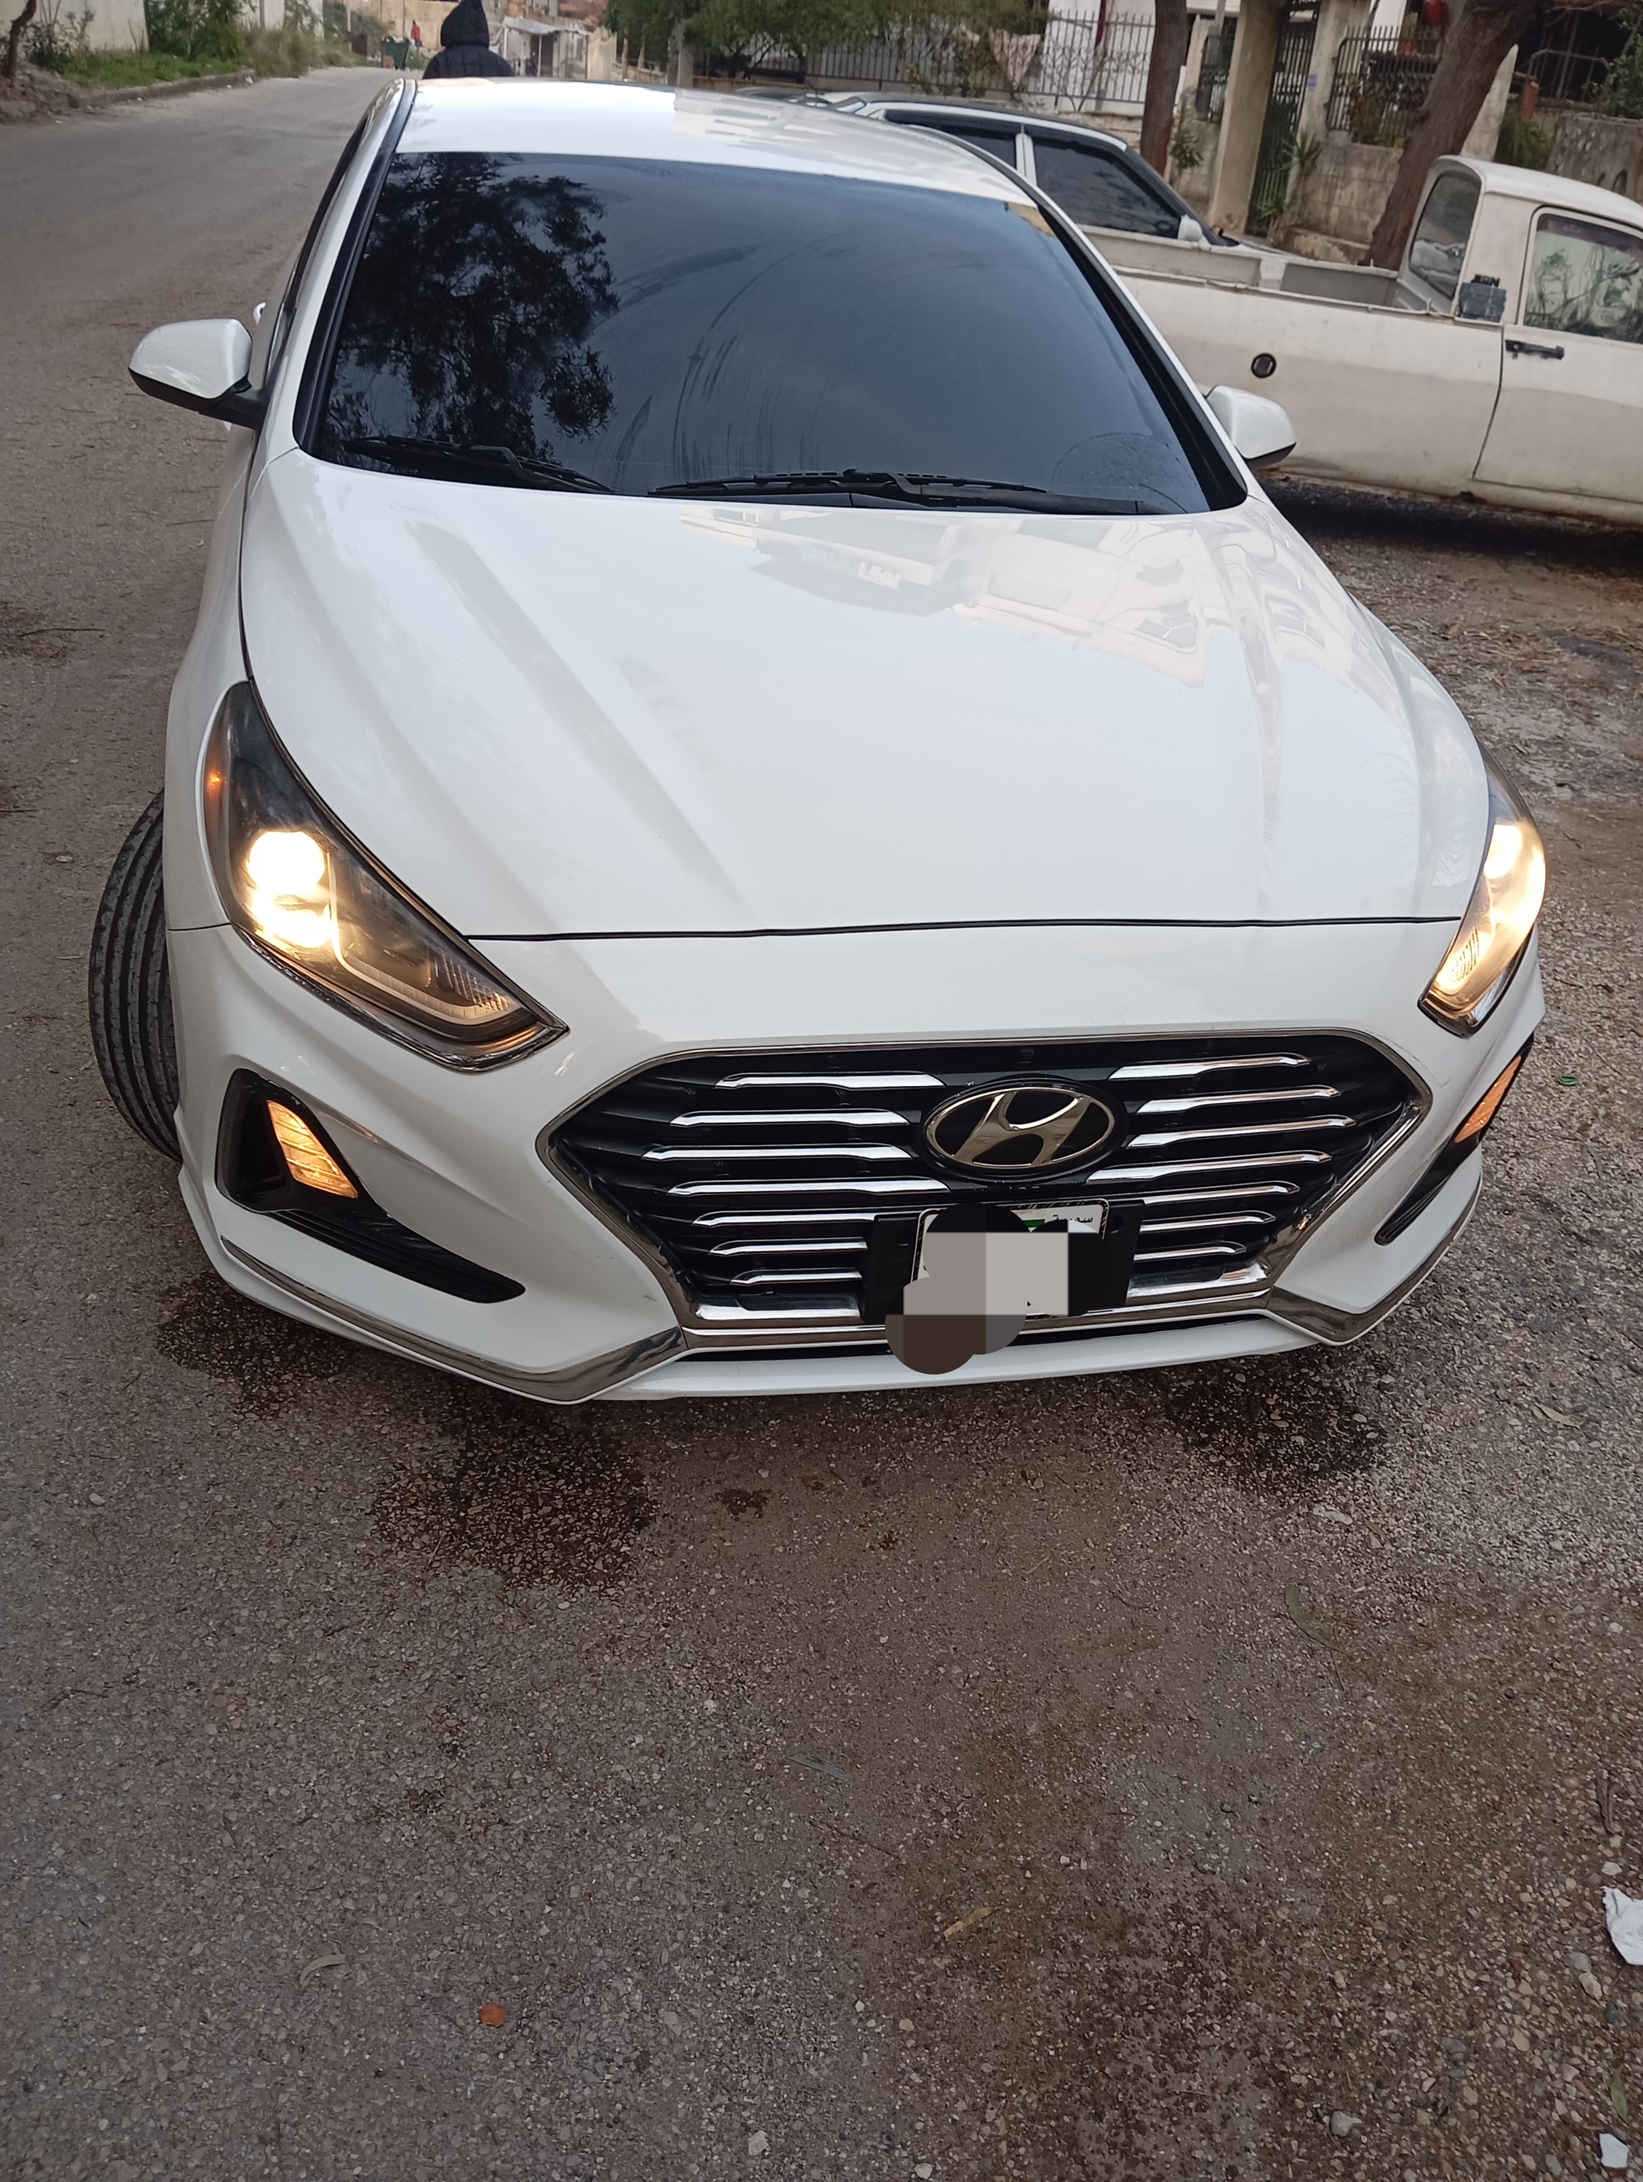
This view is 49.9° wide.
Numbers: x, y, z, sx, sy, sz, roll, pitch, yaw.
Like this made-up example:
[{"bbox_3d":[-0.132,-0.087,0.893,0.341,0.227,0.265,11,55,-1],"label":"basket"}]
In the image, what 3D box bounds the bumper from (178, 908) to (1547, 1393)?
[{"bbox_3d":[0.158,0.022,2.155,1.830,0.570,0.520,-2,32,-14],"label":"bumper"}]

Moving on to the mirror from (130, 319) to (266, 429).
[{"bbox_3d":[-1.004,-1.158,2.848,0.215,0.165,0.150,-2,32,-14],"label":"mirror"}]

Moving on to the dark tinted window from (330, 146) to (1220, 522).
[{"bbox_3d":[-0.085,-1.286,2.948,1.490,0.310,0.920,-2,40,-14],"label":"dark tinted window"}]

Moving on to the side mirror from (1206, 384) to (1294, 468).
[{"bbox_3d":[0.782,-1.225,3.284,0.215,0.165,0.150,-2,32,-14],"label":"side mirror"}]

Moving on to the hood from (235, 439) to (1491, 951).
[{"bbox_3d":[0.091,-0.554,2.339,1.600,0.210,1.200,-2,37,-14],"label":"hood"}]

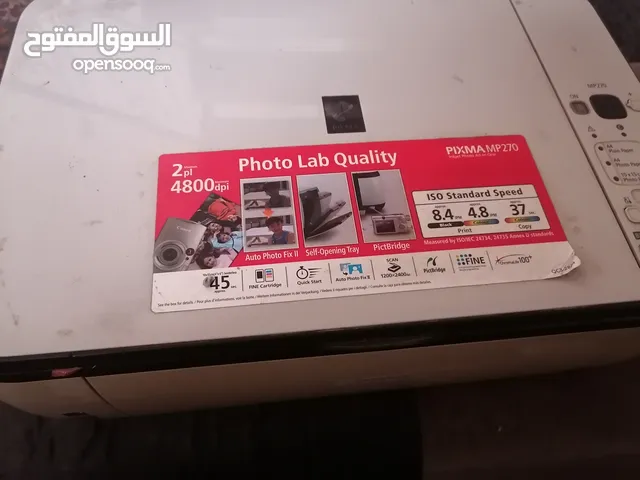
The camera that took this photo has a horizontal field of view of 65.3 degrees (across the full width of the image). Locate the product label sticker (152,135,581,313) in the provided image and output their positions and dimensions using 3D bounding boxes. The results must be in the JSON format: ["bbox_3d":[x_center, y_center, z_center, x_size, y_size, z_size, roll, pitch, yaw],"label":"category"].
[{"bbox_3d":[0.025,-0.017,0.297,0.240,0.004,0.105,-4,61,-6],"label":"product label sticker"}]

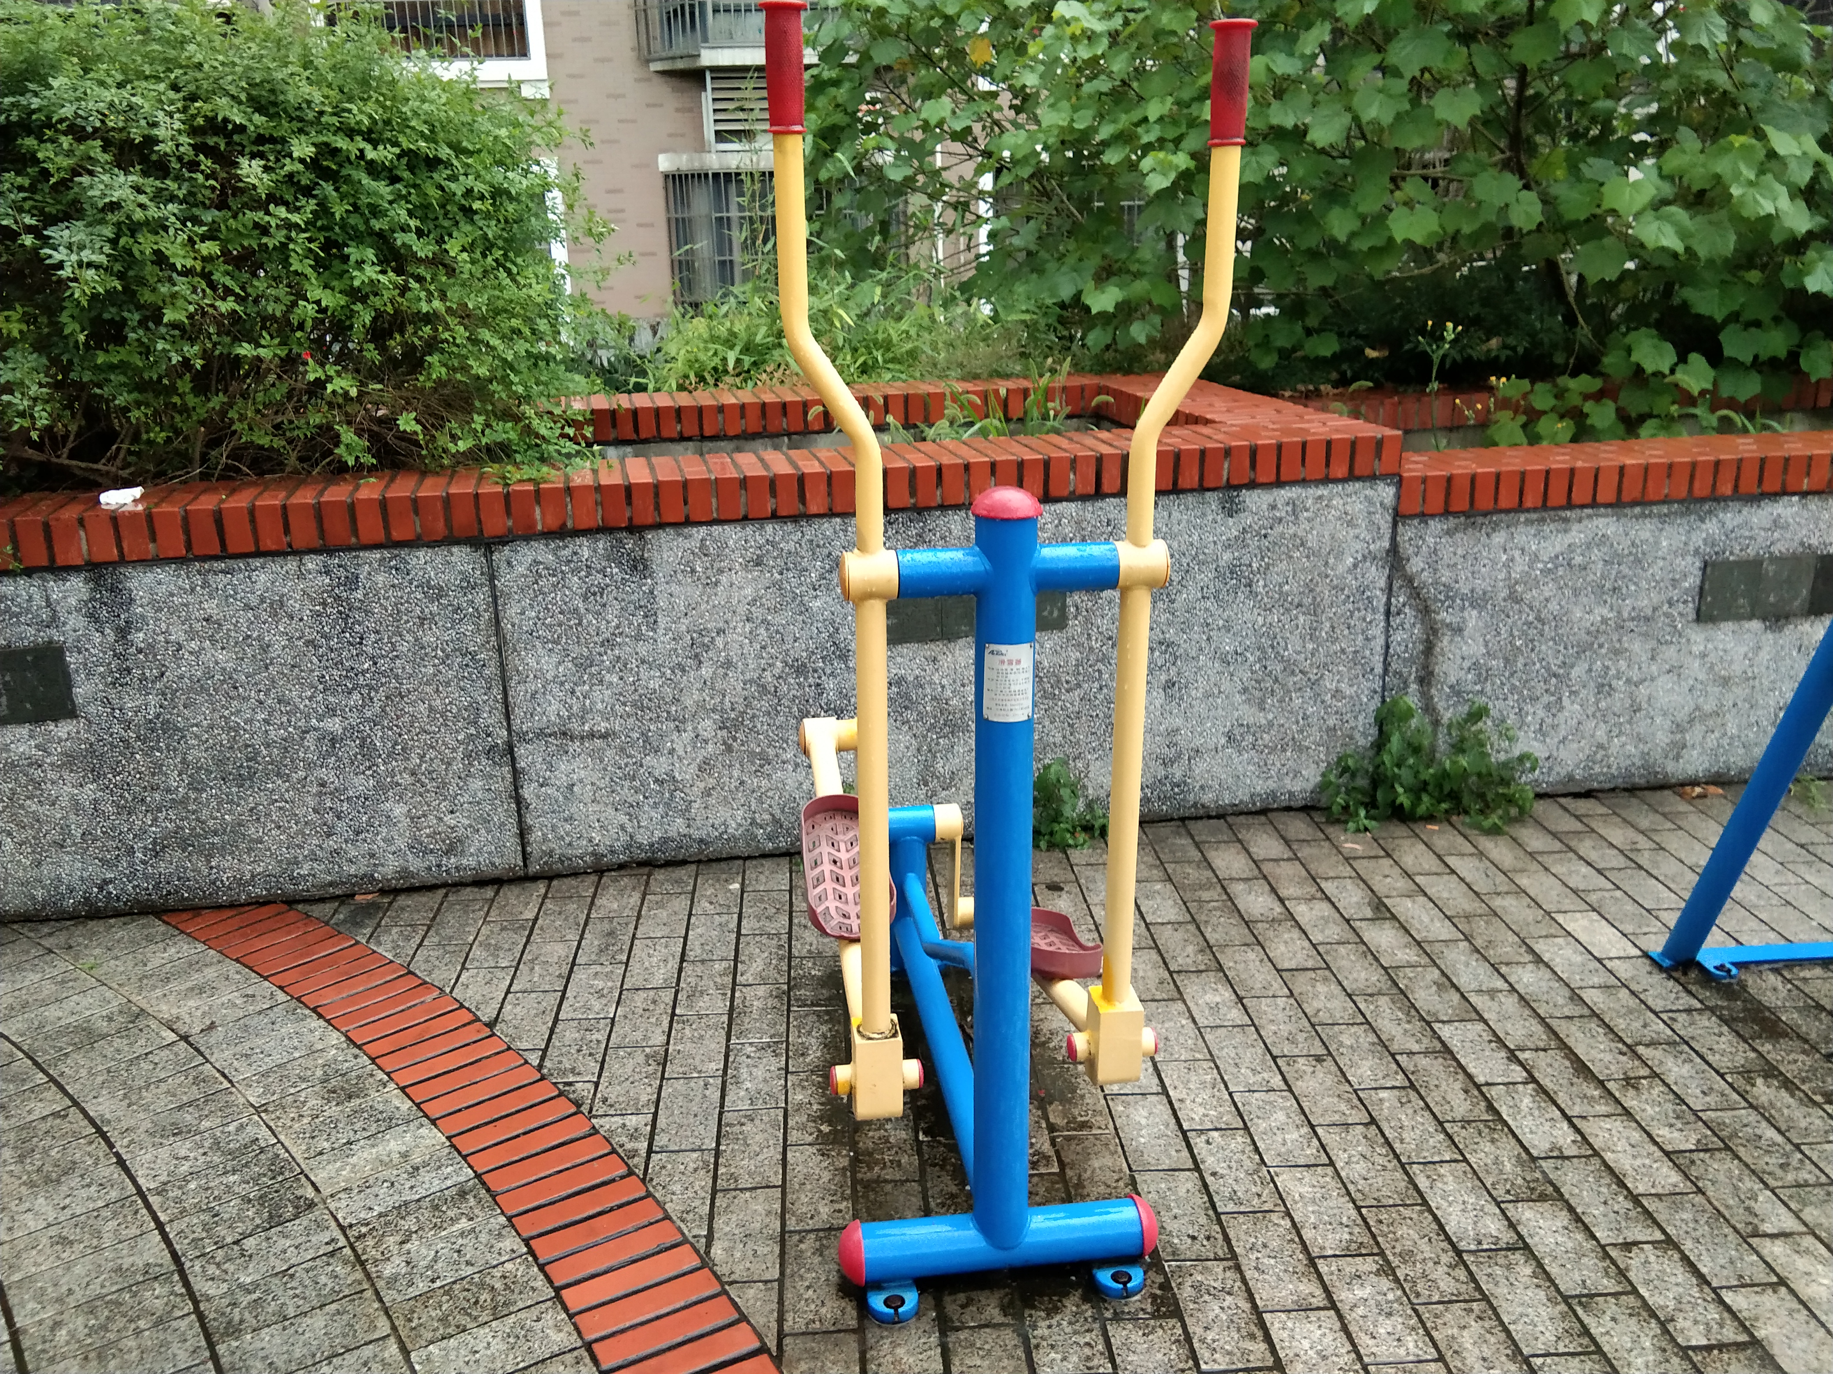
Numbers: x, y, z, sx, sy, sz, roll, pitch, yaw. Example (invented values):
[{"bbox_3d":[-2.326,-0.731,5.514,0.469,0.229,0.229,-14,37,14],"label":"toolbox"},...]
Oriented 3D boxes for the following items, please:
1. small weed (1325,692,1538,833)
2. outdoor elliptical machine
[{"bbox_3d":[1.296,0.194,4.113,0.530,0.260,0.240,-3,16,-9],"label":"small weed"},{"bbox_3d":[0.050,-0.108,2.623,0.587,1.718,1.151,-3,16,-8],"label":"outdoor elliptical machine"}]

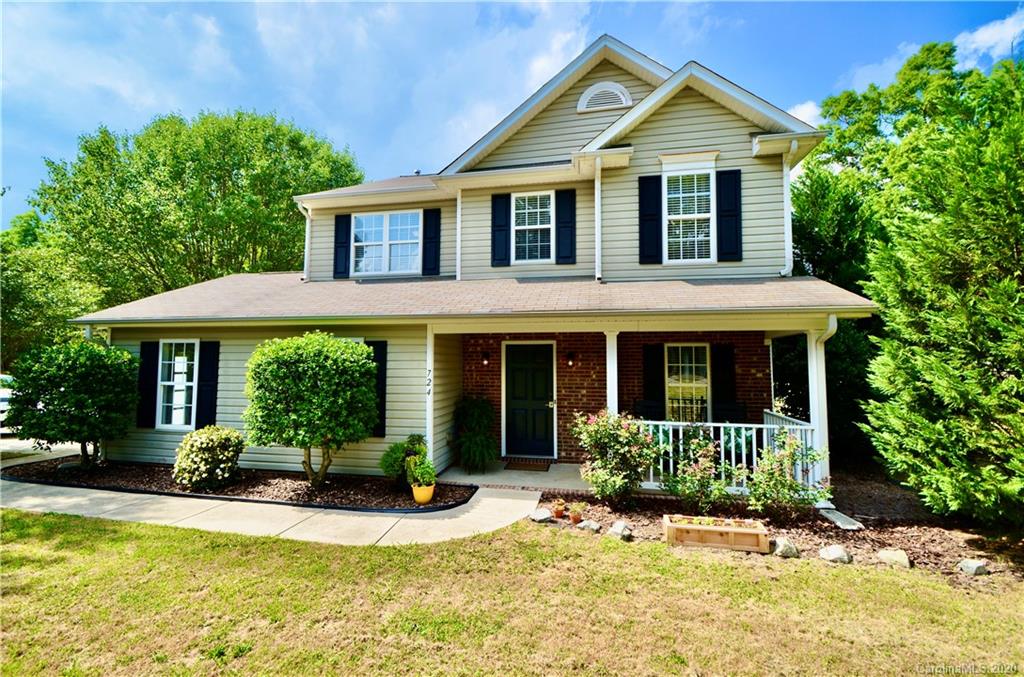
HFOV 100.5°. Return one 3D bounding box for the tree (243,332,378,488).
[{"bbox_3d":[-2.765,1.029,5.893,1.710,2.225,1.590,-1,-3,11],"label":"tree"}]

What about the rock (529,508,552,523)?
[{"bbox_3d":[0.357,2.107,5.148,0.276,0.148,0.197,-1,-3,11],"label":"rock"}]

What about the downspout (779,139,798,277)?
[{"bbox_3d":[4.339,-2.035,6.695,0.213,2.094,0.280,0,-3,11],"label":"downspout"}]

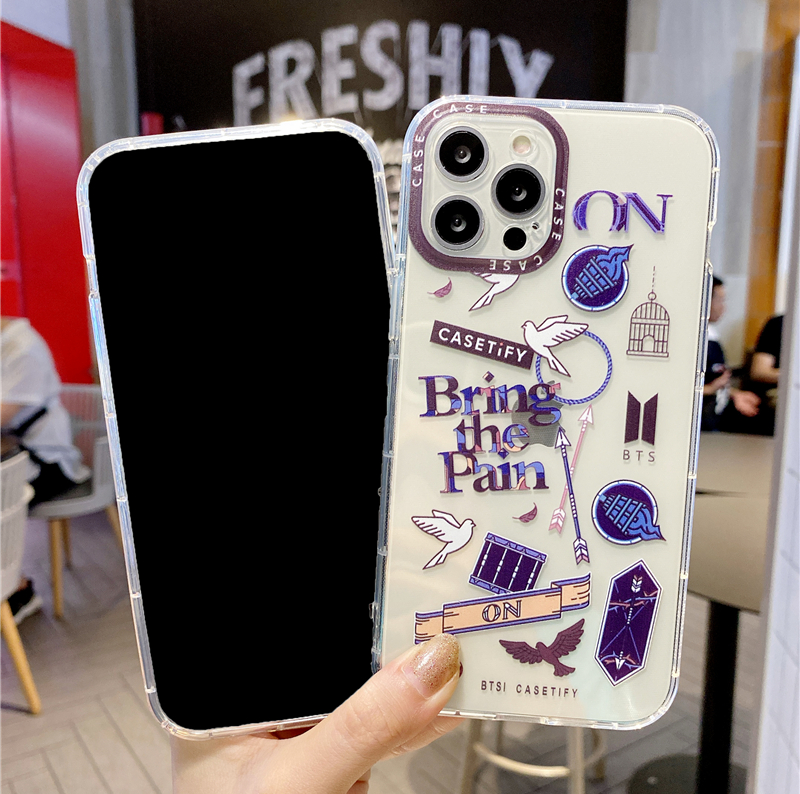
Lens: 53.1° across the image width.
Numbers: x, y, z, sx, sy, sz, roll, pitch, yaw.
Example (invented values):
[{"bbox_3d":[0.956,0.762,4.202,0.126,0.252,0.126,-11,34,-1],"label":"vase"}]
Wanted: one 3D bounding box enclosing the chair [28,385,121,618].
[{"bbox_3d":[-1.335,0.375,3.180,0.550,0.790,0.550,5,10,28],"label":"chair"}]

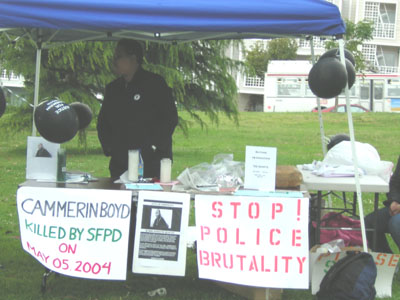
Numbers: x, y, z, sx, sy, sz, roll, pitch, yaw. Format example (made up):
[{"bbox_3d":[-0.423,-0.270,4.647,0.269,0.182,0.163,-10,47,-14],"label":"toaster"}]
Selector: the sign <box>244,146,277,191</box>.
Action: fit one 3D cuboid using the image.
[{"bbox_3d":[0.395,0.120,6.970,0.216,0.280,0.020,4,1,22],"label":"sign"}]

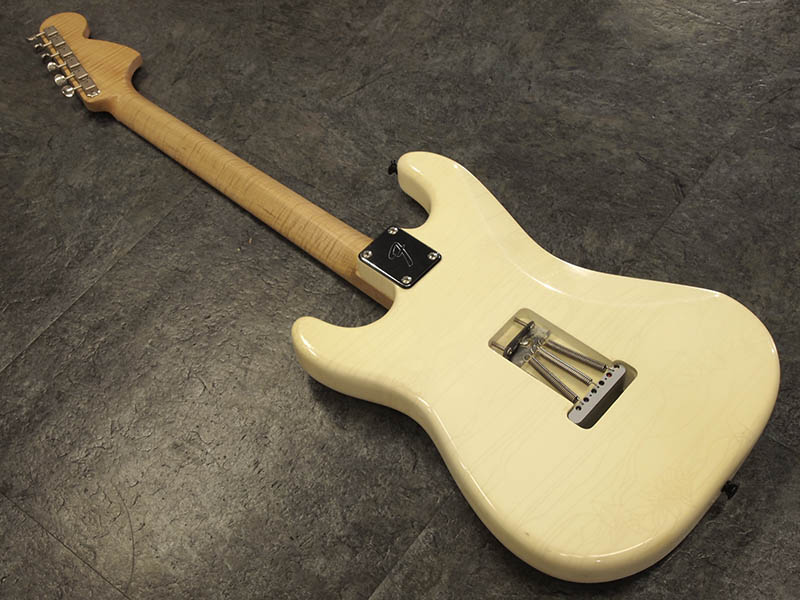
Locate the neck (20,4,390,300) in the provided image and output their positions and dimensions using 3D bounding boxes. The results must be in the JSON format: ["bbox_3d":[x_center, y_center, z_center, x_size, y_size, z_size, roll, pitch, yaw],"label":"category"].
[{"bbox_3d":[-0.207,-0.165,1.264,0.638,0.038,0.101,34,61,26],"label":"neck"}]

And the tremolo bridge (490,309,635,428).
[{"bbox_3d":[0.143,0.067,1.035,0.118,0.040,0.079,34,61,26],"label":"tremolo bridge"}]

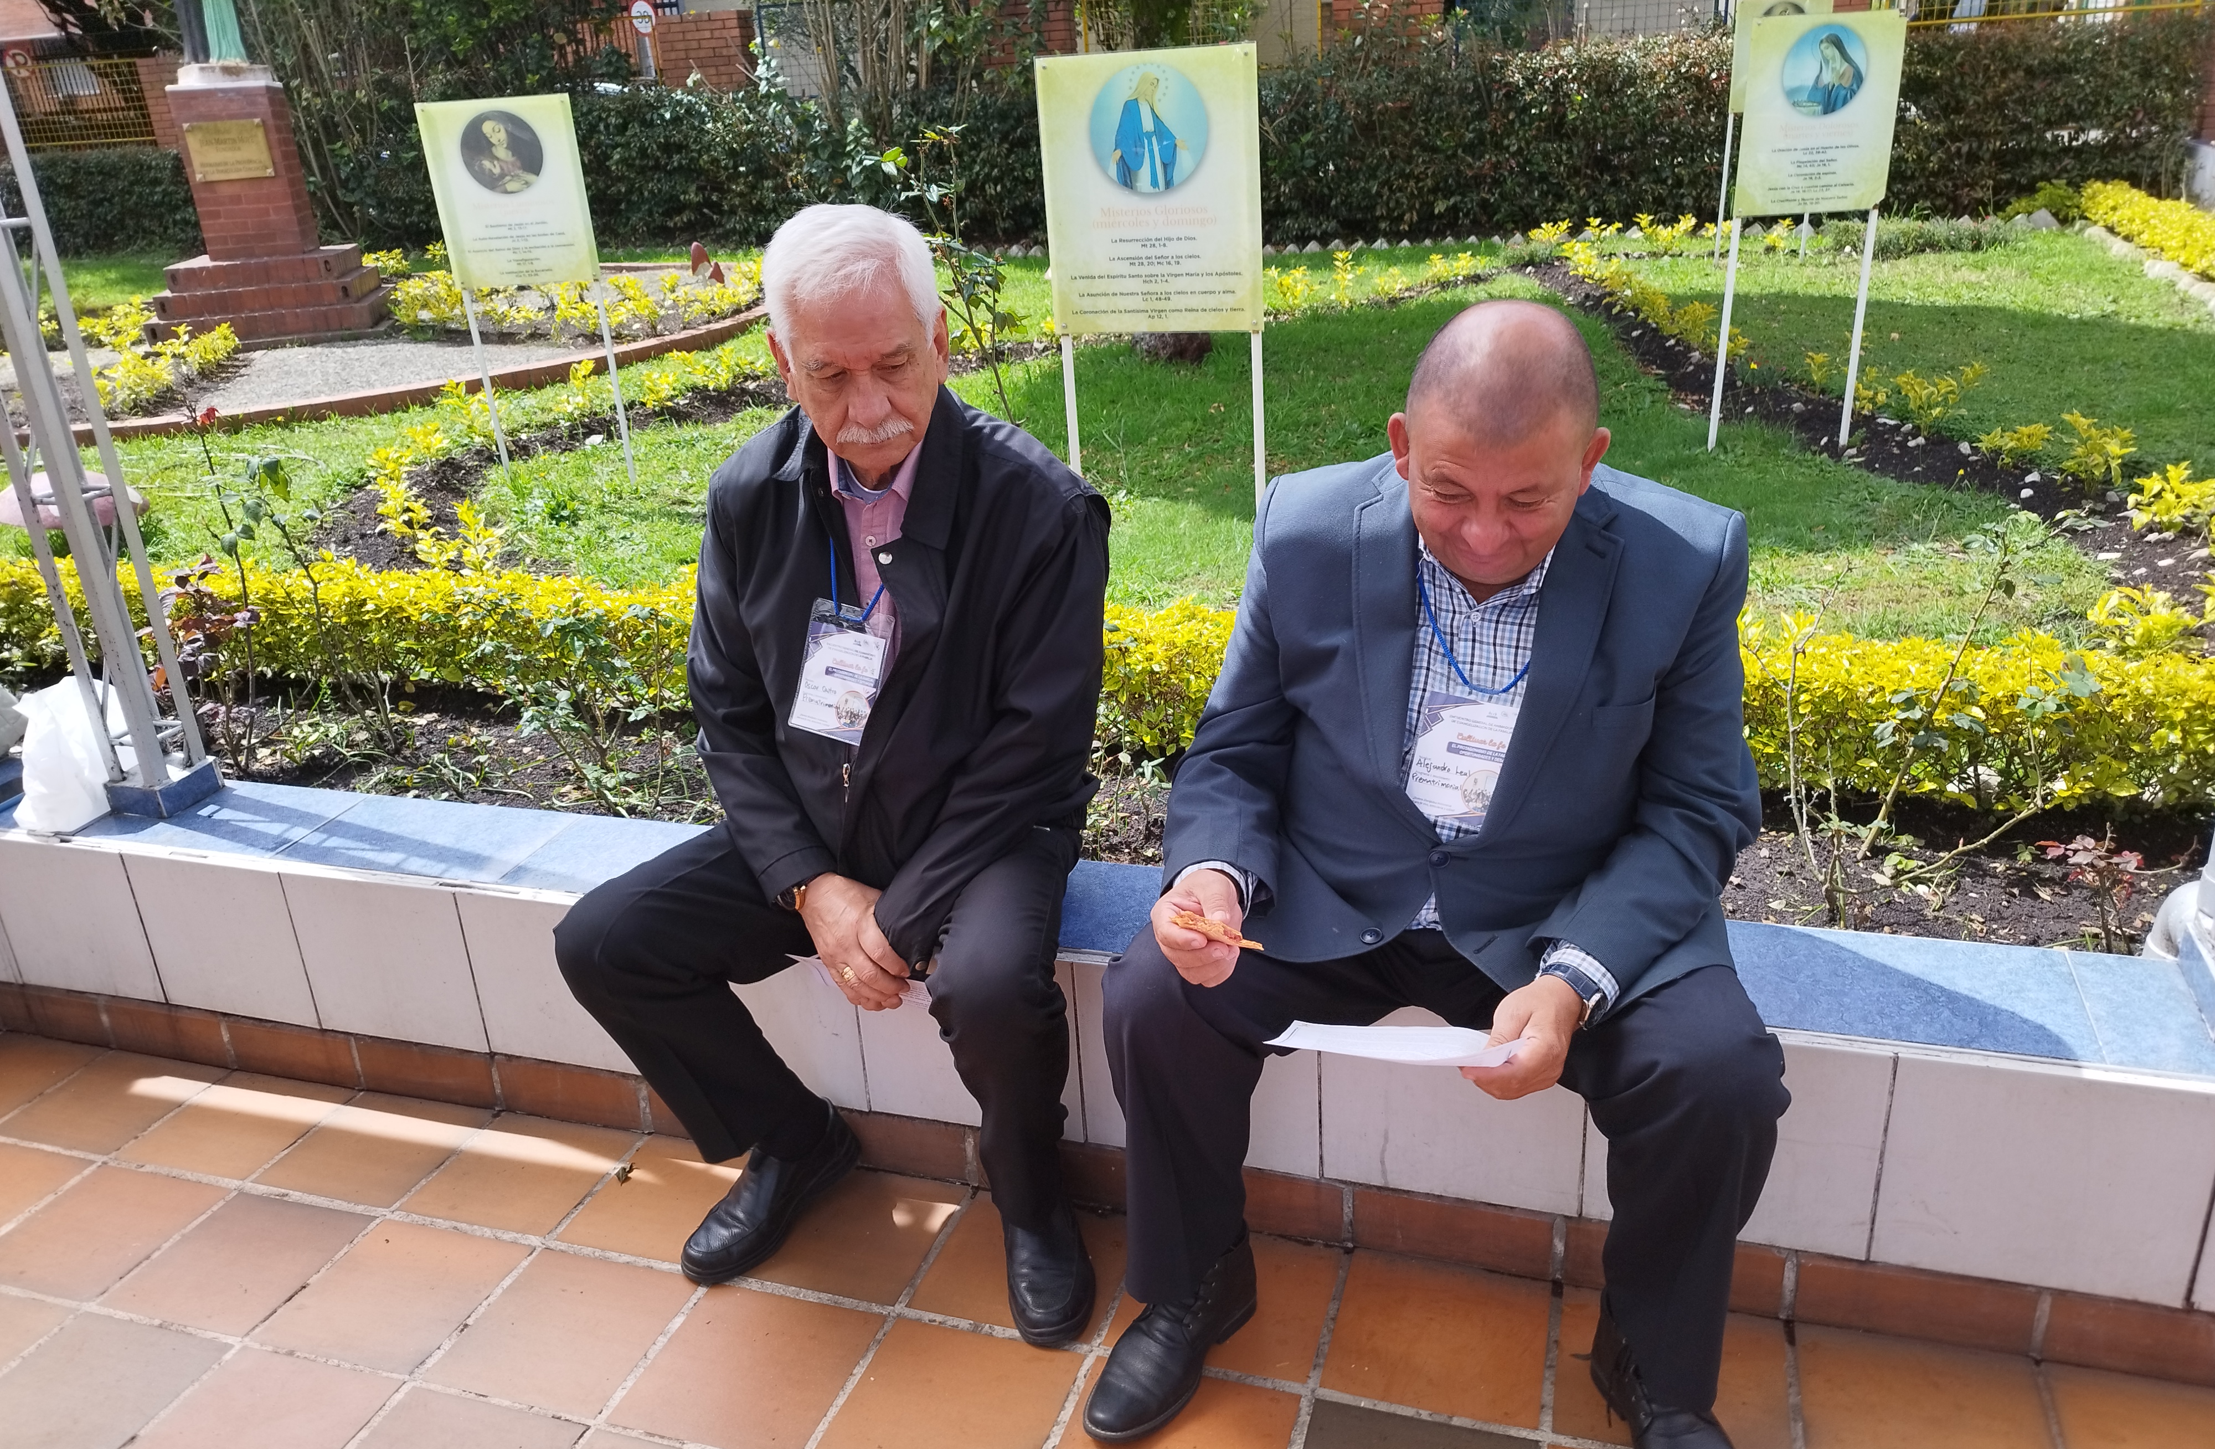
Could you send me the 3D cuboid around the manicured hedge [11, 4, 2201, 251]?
[{"bbox_3d":[-1.800,-4.337,12.060,18.000,1.350,1.000,4,22,18],"label":"manicured hedge"}]

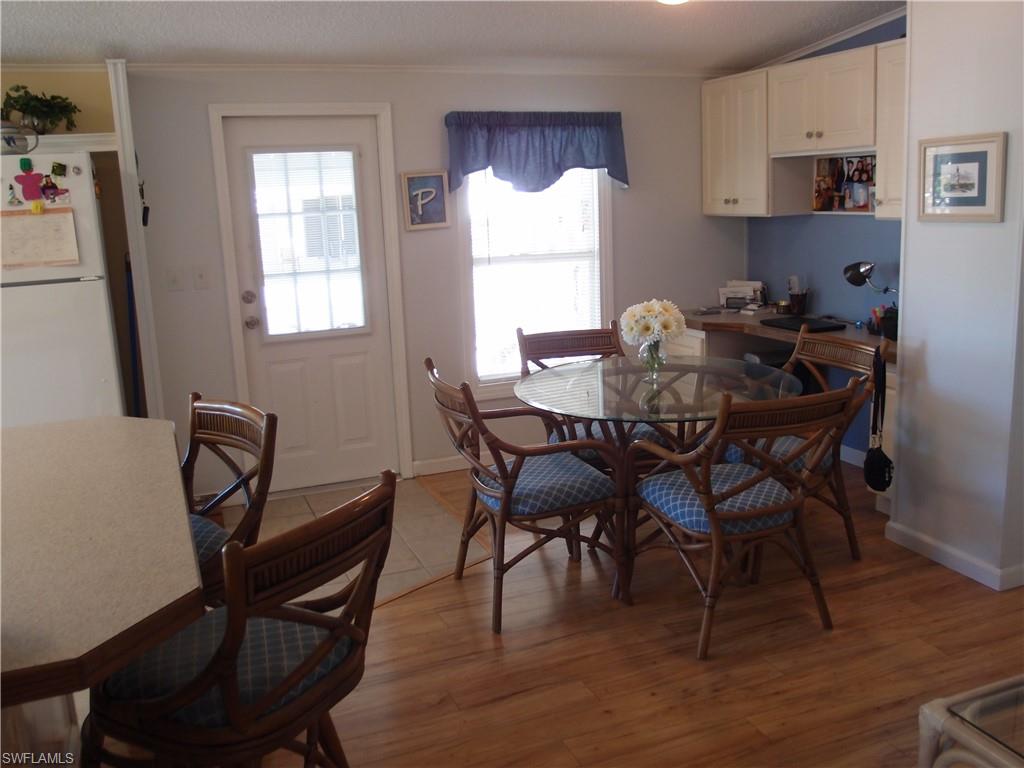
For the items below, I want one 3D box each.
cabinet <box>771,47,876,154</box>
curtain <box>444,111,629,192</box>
[{"bbox_3d":[1.676,-1.400,4.468,0.325,0.457,0.765,-7,13,-21],"label":"cabinet"},{"bbox_3d":[0.164,-1.301,4.953,1.070,0.430,0.100,-7,13,-20],"label":"curtain"}]

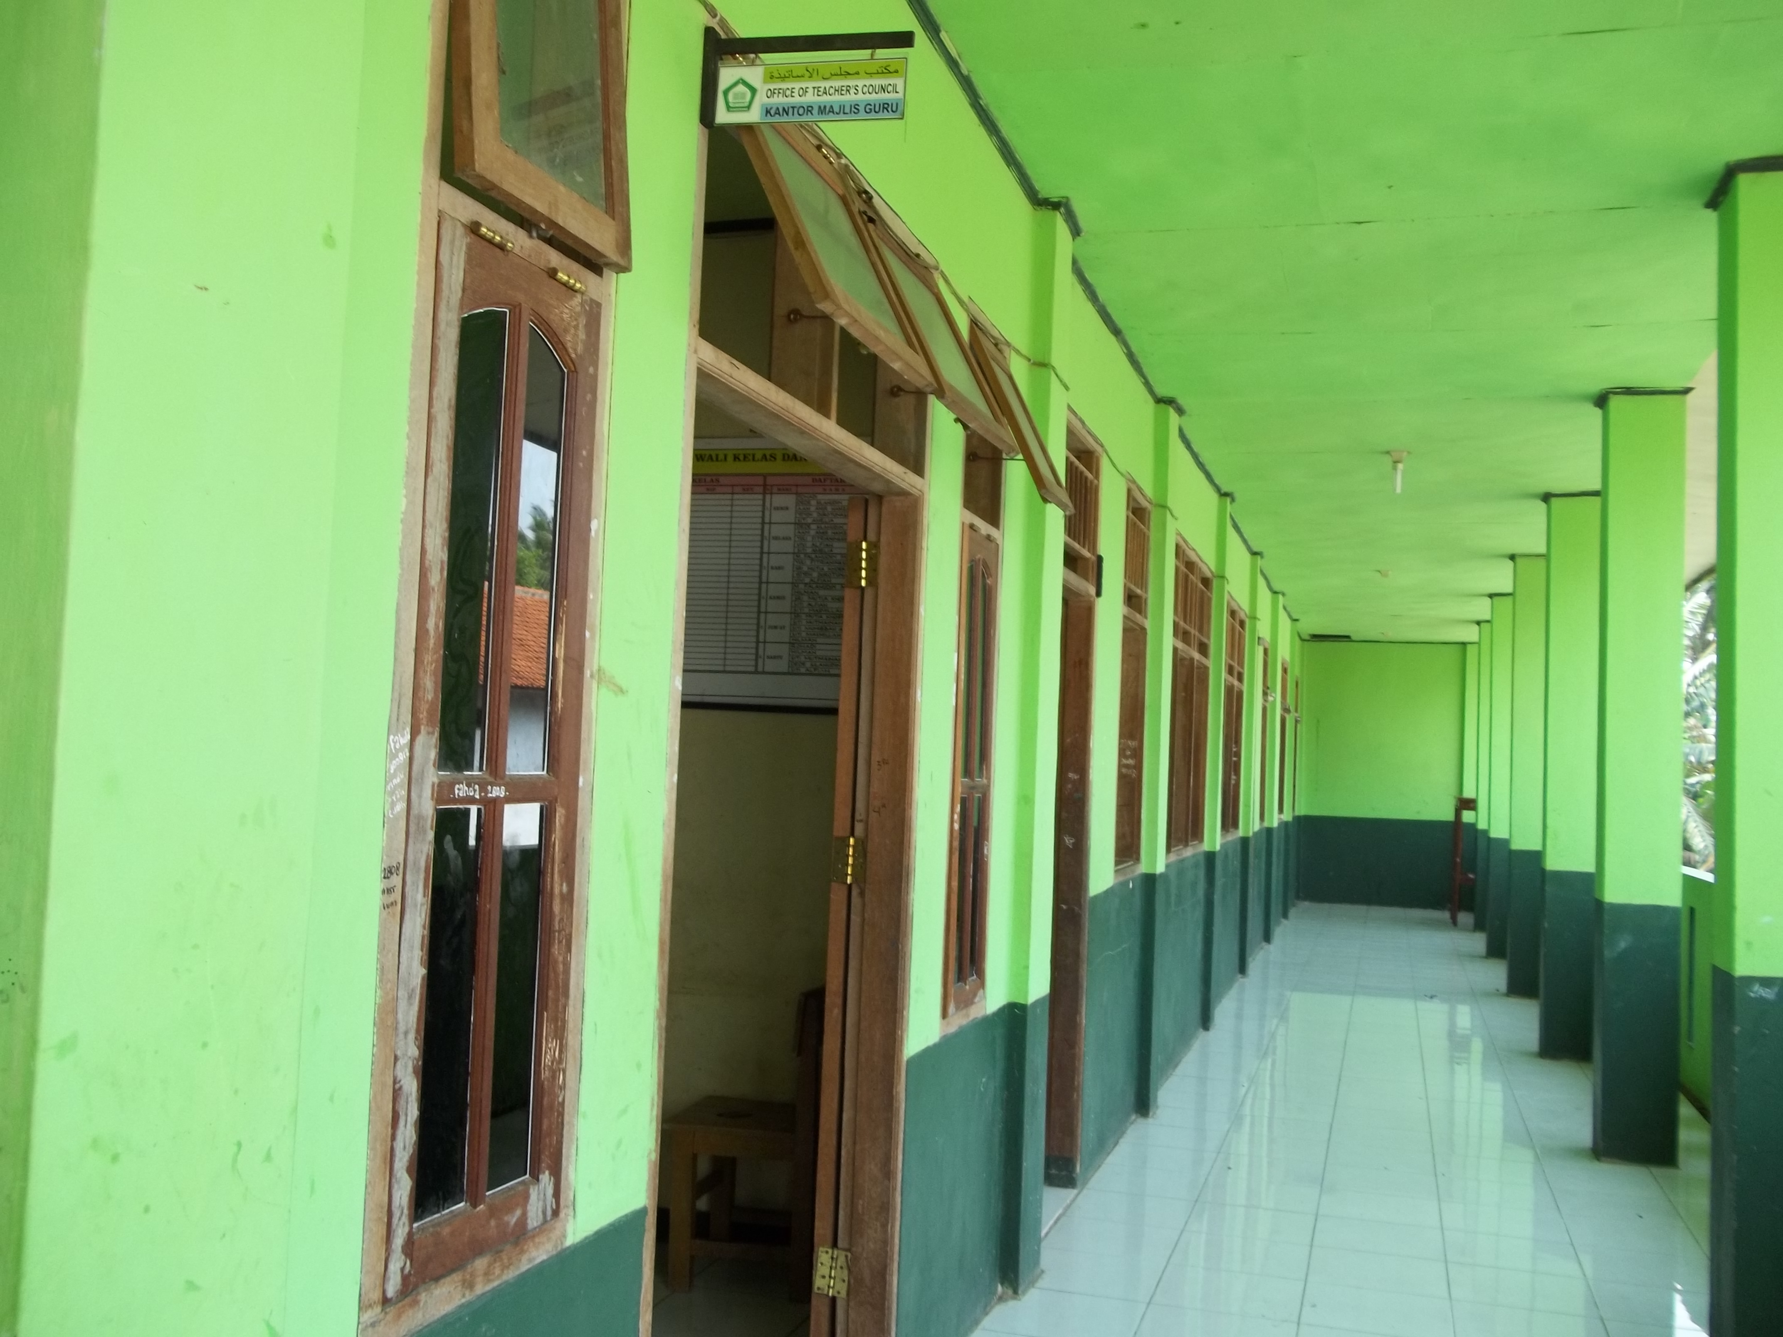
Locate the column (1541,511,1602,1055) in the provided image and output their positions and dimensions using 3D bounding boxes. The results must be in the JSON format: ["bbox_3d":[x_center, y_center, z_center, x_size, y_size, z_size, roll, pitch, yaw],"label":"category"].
[{"bbox_3d":[3.767,0.578,9.122,0.285,3.090,0.275,1,-3,17],"label":"column"}]

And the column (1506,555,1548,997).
[{"bbox_3d":[4.506,0.740,11.565,0.285,3.090,0.275,1,-3,17],"label":"column"}]

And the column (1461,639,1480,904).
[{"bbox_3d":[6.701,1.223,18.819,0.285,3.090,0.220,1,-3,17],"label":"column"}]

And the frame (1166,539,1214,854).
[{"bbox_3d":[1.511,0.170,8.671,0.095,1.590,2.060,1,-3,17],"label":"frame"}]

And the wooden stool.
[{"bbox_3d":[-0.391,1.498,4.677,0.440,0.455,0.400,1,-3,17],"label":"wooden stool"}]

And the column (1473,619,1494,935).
[{"bbox_3d":[6.003,1.066,16.444,0.285,3.090,0.275,1,-3,17],"label":"column"}]

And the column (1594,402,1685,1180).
[{"bbox_3d":[3.028,0.415,6.680,0.285,3.090,0.275,1,-3,17],"label":"column"}]

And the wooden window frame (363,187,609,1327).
[{"bbox_3d":[-0.502,0.092,2.009,0.075,1.270,0.450,1,-3,17],"label":"wooden window frame"}]

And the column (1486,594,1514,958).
[{"bbox_3d":[5.245,0.903,14.007,0.285,3.090,0.275,1,-3,17],"label":"column"}]

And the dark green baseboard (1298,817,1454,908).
[{"bbox_3d":[5.667,2.240,19.105,1.820,1.015,0.060,1,-3,17],"label":"dark green baseboard"}]

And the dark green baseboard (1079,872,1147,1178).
[{"bbox_3d":[0.858,1.364,6.517,0.045,1.018,1.320,1,-3,17],"label":"dark green baseboard"}]

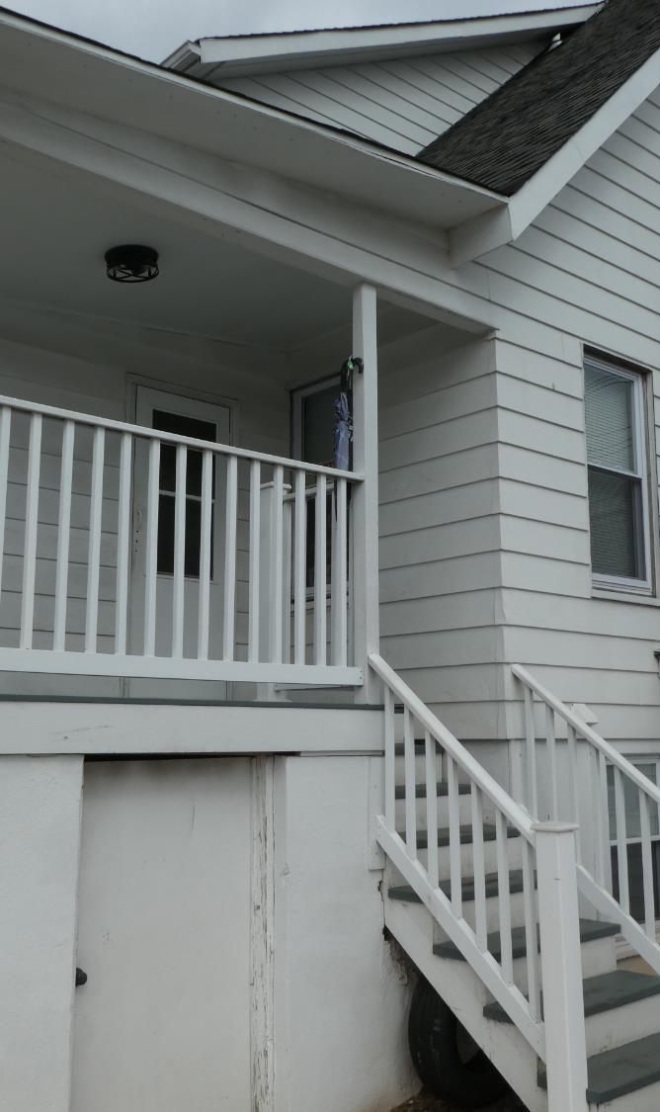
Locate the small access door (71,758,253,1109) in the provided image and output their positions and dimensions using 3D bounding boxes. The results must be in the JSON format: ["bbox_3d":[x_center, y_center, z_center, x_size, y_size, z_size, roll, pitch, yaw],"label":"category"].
[{"bbox_3d":[-0.656,1.563,4.015,0.847,1.516,0.056,9,-13,-41],"label":"small access door"}]

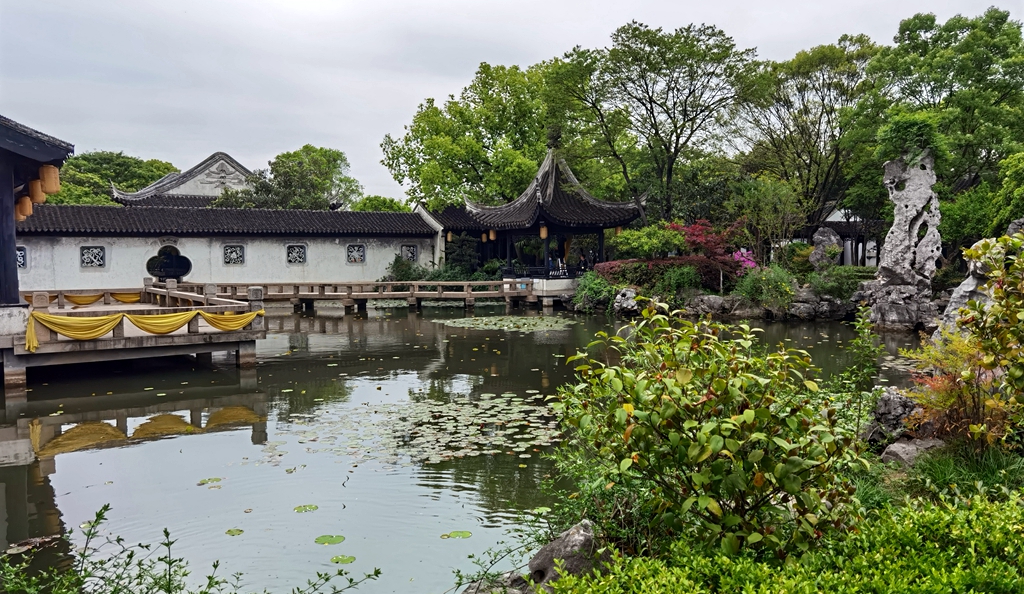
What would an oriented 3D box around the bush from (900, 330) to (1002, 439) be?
[{"bbox_3d":[3.980,0.780,7.200,0.920,1.020,0.850,0,4,0],"label":"bush"}]

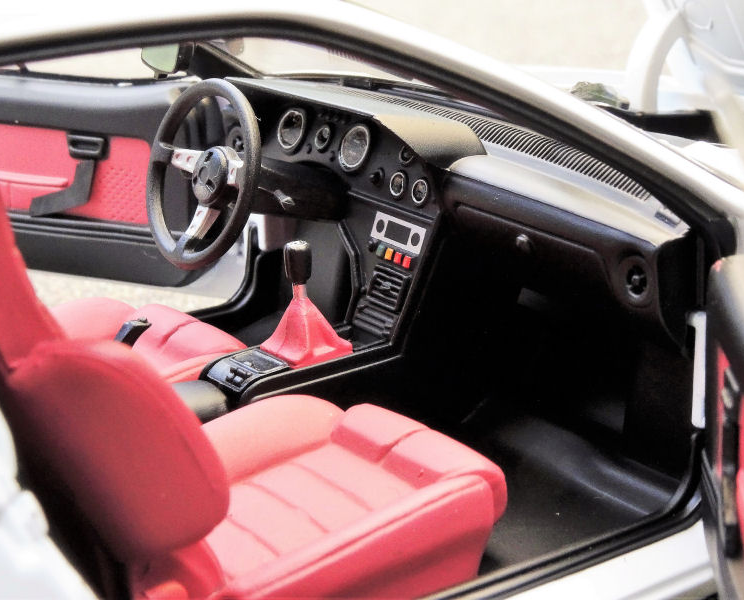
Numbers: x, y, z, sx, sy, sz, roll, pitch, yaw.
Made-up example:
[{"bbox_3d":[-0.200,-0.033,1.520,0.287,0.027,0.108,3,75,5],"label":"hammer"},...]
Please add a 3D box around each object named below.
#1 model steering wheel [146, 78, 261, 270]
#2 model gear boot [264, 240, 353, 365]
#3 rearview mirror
[{"bbox_3d":[-0.016,-0.013,0.168,0.004,0.020,0.020,9,7,-36],"label":"model steering wheel"},{"bbox_3d":[-0.007,0.000,0.152,0.006,0.011,0.007,-15,21,-28],"label":"model gear boot"},{"bbox_3d":[-0.025,-0.030,0.195,0.007,0.005,0.004,12,24,40],"label":"rearview mirror"}]

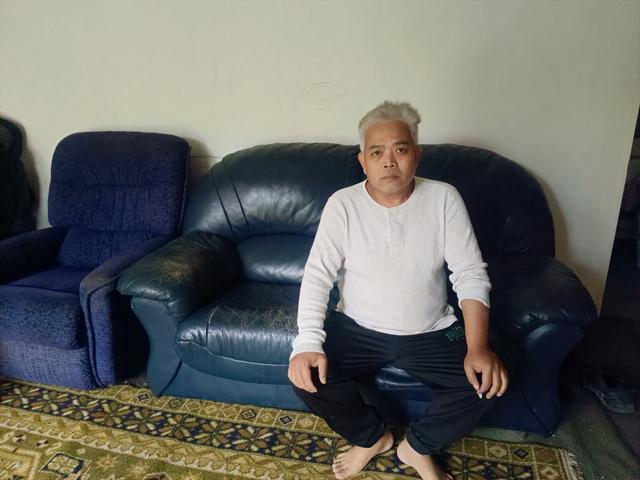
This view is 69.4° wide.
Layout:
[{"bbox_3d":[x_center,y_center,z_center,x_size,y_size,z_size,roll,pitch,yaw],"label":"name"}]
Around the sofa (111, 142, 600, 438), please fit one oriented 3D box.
[{"bbox_3d":[0.138,0.090,1.983,1.670,0.925,0.900,2,18,9],"label":"sofa"}]

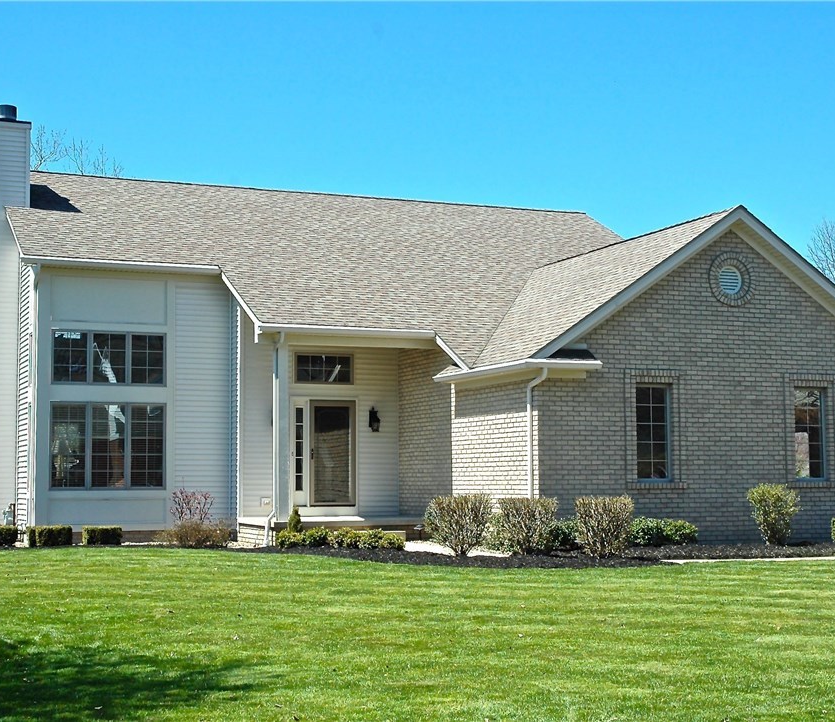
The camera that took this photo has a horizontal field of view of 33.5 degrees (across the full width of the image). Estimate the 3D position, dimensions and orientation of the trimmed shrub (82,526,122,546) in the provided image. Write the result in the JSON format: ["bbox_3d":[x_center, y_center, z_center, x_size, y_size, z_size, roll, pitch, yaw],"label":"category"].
[{"bbox_3d":[-5.651,3.145,24.882,0.610,0.323,0.550,2,-5,-23],"label":"trimmed shrub"}]

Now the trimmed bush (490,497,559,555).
[{"bbox_3d":[1.581,2.428,20.474,1.004,0.856,1.004,0,-5,0],"label":"trimmed bush"}]

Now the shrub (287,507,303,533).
[{"bbox_3d":[-2.067,2.753,23.321,0.269,0.622,0.269,2,-5,-23],"label":"shrub"}]

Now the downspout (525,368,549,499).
[{"bbox_3d":[1.906,1.525,21.906,0.100,2.820,0.620,2,-5,-23],"label":"downspout"}]

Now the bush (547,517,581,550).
[{"bbox_3d":[2.247,2.658,21.224,0.551,0.490,0.551,0,-5,0],"label":"bush"}]

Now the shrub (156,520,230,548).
[{"bbox_3d":[-4.011,3.069,24.761,1.280,0.460,0.900,2,-5,-23],"label":"shrub"}]

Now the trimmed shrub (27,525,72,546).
[{"bbox_3d":[-6.482,3.070,24.431,0.709,0.350,0.550,2,-5,-23],"label":"trimmed shrub"}]

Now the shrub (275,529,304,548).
[{"bbox_3d":[-2.120,2.936,22.963,0.450,0.304,0.450,0,-5,0],"label":"shrub"}]

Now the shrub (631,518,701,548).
[{"bbox_3d":[3.937,2.721,22.181,0.920,0.437,0.720,2,-5,-23],"label":"shrub"}]

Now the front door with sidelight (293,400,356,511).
[{"bbox_3d":[-1.794,1.828,26.811,1.303,2.111,0.130,2,-5,-23],"label":"front door with sidelight"}]

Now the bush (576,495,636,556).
[{"bbox_3d":[2.652,2.344,19.734,0.826,0.838,0.826,0,-5,0],"label":"bush"}]

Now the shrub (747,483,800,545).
[{"bbox_3d":[5.834,2.502,22.745,0.885,1.017,0.885,2,-5,-23],"label":"shrub"}]

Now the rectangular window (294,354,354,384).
[{"bbox_3d":[-1.773,0.137,26.405,1.160,0.550,0.120,2,-5,-23],"label":"rectangular window"}]

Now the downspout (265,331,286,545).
[{"bbox_3d":[-2.504,1.340,24.022,0.330,3.650,0.450,2,-5,-23],"label":"downspout"}]

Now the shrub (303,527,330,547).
[{"bbox_3d":[-1.681,2.917,23.033,0.465,0.332,0.465,0,-5,0],"label":"shrub"}]

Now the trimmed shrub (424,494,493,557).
[{"bbox_3d":[0.587,2.361,19.996,0.949,0.878,0.949,0,-5,0],"label":"trimmed shrub"}]

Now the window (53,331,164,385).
[{"bbox_3d":[-5.784,-0.027,26.102,2.150,0.986,0.110,2,-5,-23],"label":"window"}]

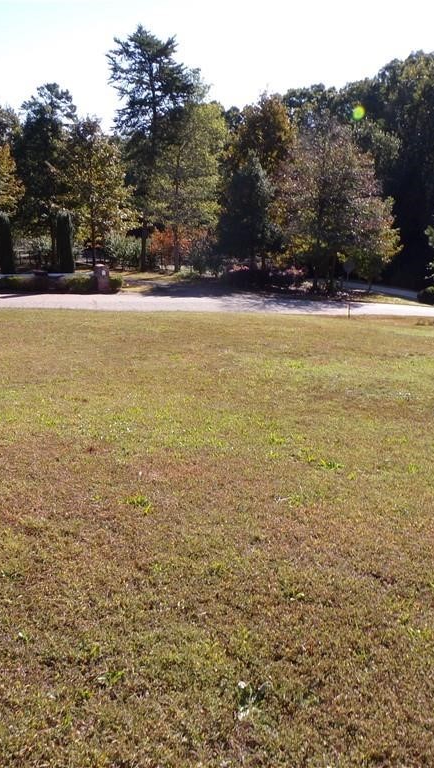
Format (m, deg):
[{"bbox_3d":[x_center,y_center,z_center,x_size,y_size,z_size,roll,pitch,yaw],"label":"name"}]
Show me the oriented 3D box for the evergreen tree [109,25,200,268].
[{"bbox_3d":[-4.207,-15.400,47.040,6.000,15.695,5.600,0,10,0],"label":"evergreen tree"}]

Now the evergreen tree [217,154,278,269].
[{"bbox_3d":[1.760,-9.577,40.959,3.500,7.038,3.300,0,10,0],"label":"evergreen tree"}]

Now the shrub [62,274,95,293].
[{"bbox_3d":[-6.163,-4.504,31.824,1.500,0.800,1.100,-3,11,-13],"label":"shrub"}]

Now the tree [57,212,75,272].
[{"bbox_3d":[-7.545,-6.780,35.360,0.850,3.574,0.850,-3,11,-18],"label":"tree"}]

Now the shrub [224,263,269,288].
[{"bbox_3d":[1.541,-5.629,37.086,2.400,1.208,1.900,0,10,0],"label":"shrub"}]

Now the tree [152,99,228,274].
[{"bbox_3d":[-1.625,-11.985,43.547,4.700,9.990,4.600,0,11,0],"label":"tree"}]

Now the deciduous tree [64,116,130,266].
[{"bbox_3d":[-6.631,-10.345,38.749,3.800,7.870,3.700,0,11,0],"label":"deciduous tree"}]

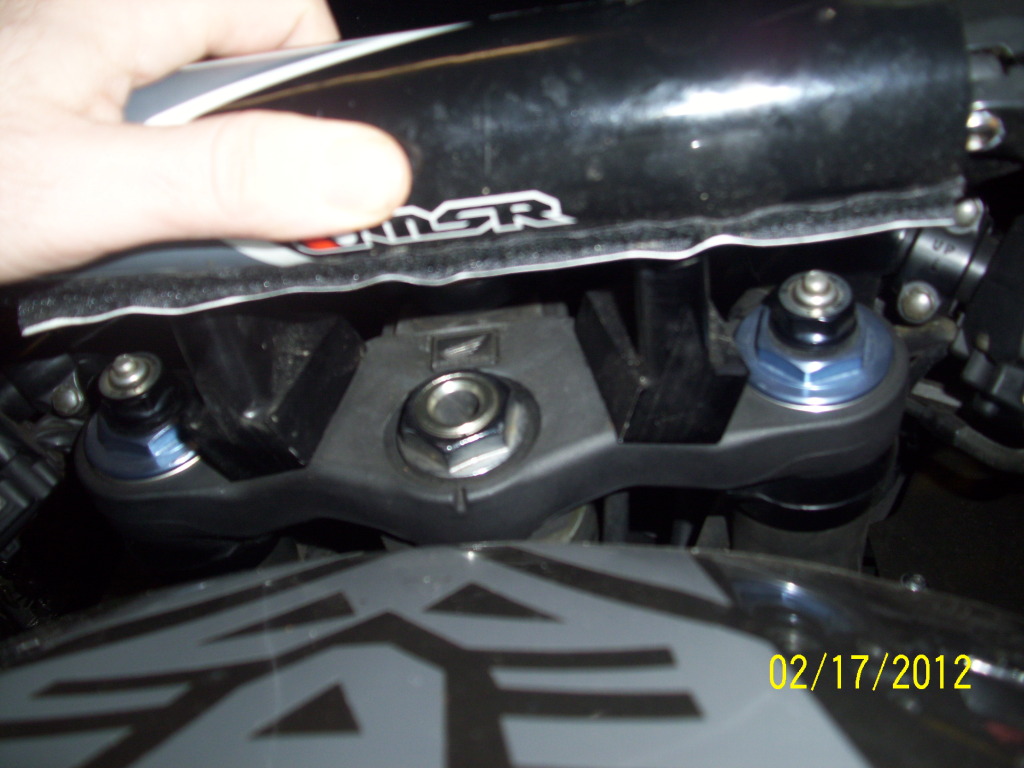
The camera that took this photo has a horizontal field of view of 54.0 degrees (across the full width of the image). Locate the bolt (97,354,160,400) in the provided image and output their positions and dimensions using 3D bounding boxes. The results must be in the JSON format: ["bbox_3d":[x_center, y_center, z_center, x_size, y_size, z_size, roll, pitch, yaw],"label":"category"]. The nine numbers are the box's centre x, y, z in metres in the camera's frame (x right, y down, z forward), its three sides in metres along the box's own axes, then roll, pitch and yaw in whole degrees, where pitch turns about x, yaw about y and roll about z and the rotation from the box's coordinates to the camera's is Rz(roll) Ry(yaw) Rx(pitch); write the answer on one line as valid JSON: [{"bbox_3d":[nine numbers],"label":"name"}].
[{"bbox_3d":[-0.118,-0.004,0.308,0.020,0.010,0.020,-6,47,6],"label":"bolt"}]

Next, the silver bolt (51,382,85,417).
[{"bbox_3d":[-0.147,0.005,0.333,0.011,0.011,0.006,3,-21,-8],"label":"silver bolt"}]

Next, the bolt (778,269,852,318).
[{"bbox_3d":[0.087,-0.027,0.287,0.020,0.010,0.020,-6,47,6],"label":"bolt"}]

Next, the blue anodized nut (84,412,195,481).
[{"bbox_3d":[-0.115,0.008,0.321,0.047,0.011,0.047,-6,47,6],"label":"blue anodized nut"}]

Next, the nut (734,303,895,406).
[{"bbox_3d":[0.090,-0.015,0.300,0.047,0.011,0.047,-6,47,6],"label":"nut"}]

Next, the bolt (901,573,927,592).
[{"bbox_3d":[0.118,0.059,0.295,0.007,0.006,0.007,0,23,0],"label":"bolt"}]

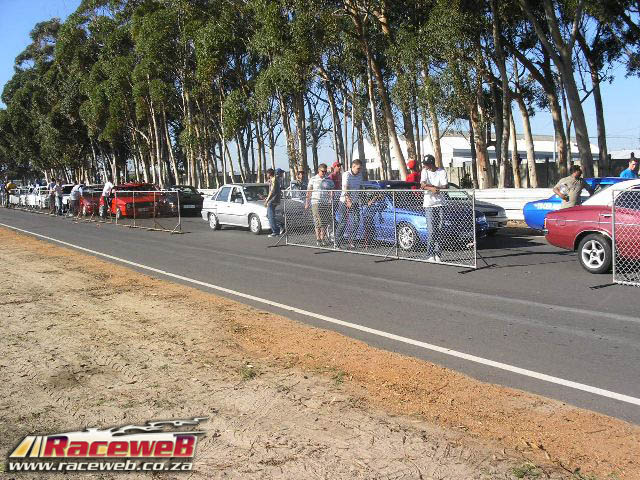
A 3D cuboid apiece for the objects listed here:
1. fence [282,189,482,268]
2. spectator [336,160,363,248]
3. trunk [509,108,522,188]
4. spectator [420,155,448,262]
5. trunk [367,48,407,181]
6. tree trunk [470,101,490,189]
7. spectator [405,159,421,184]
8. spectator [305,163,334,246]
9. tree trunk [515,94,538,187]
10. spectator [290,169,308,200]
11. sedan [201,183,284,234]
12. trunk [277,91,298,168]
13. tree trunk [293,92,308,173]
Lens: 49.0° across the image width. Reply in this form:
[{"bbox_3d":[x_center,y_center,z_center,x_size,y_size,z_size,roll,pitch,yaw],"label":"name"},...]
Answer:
[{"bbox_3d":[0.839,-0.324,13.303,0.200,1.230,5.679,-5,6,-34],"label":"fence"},{"bbox_3d":[0.628,-0.759,14.896,0.440,1.820,0.480,4,5,41],"label":"spectator"},{"bbox_3d":[6.900,-2.785,24.740,0.277,3.662,0.277,-6,5,0],"label":"trunk"},{"bbox_3d":[1.968,-0.545,12.011,0.480,1.800,0.380,2,5,27],"label":"spectator"},{"bbox_3d":[2.868,-4.533,28.927,0.449,6.762,0.449,-14,5,0],"label":"trunk"},{"bbox_3d":[5.847,-3.001,25.374,0.567,4.046,0.567,-7,5,0],"label":"tree trunk"},{"bbox_3d":[2.221,-1.035,17.002,0.420,1.880,0.550,-5,6,-30],"label":"spectator"},{"bbox_3d":[0.000,-0.772,15.305,0.580,1.790,0.400,-2,5,-27],"label":"spectator"},{"bbox_3d":[6.940,-2.849,23.510,0.344,4.054,0.344,-11,5,0],"label":"tree trunk"},{"bbox_3d":[-0.622,-1.189,21.294,0.520,1.780,0.400,0,4,-6],"label":"spectator"},{"bbox_3d":[-1.870,-0.961,20.754,1.670,1.400,4.220,-3,5,-35],"label":"sedan"},{"bbox_3d":[-1.829,-5.012,40.545,1.150,6.700,0.650,0,4,0],"label":"trunk"},{"bbox_3d":[-0.926,-4.580,35.601,0.582,5.717,0.582,-4,5,0],"label":"tree trunk"}]

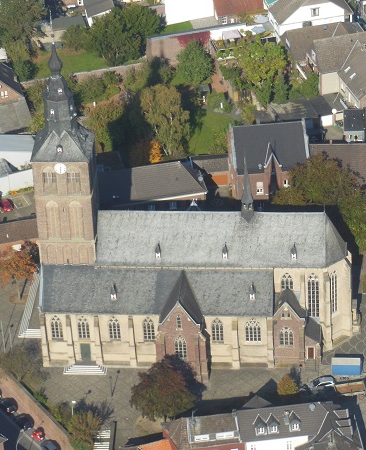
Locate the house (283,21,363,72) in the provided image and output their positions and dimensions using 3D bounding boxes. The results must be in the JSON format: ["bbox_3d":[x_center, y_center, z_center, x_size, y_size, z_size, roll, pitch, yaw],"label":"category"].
[{"bbox_3d":[26.930,-34.390,466.550,16.000,8.600,10.000,-11,33,-12],"label":"house"}]

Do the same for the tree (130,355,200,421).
[{"bbox_3d":[-2.750,25.370,371.870,9.800,10.600,9.800,-3,32,0],"label":"tree"}]

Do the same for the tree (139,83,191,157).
[{"bbox_3d":[-3.130,-18.210,438.140,8.600,14.200,8.600,-3,32,0],"label":"tree"}]

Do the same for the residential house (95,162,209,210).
[{"bbox_3d":[-6.720,-6.060,424.130,20.400,8.800,8.400,-8,32,-8],"label":"residential house"}]

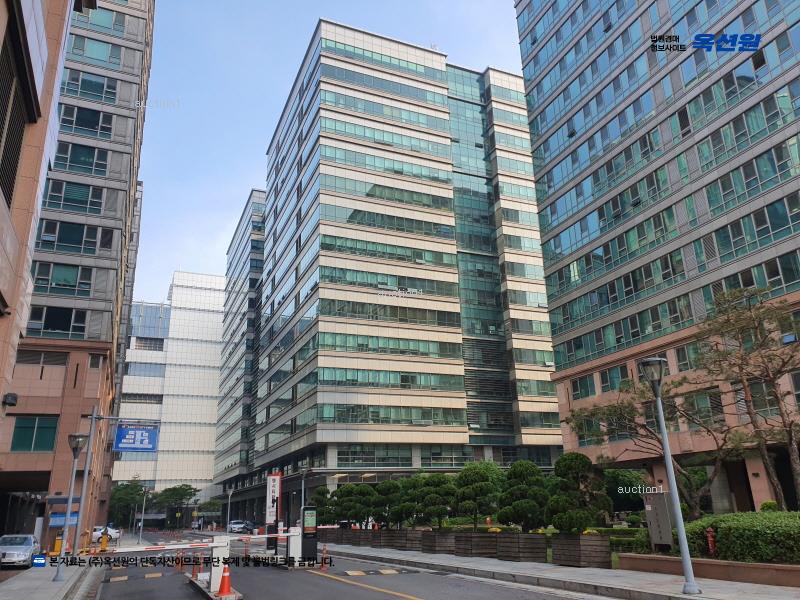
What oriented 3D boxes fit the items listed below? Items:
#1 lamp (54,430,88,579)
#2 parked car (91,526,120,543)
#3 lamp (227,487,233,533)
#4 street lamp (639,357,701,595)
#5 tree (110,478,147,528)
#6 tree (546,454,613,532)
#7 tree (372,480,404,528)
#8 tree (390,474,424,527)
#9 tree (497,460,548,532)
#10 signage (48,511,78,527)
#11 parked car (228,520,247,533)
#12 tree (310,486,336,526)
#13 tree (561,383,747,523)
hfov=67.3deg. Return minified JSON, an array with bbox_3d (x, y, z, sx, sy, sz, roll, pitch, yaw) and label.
[{"bbox_3d":[-10.762,6.687,19.543,0.580,4.450,0.580,6,-21,-23],"label":"lamp"},{"bbox_3d":[-28.875,22.567,57.801,4.600,1.460,1.820,6,-21,-23],"label":"parked car"},{"bbox_3d":[-17.251,21.400,60.800,0.550,4.550,0.550,6,-21,-23],"label":"lamp"},{"bbox_3d":[5.401,3.358,11.935,0.580,4.450,0.580,6,-21,-23],"label":"street lamp"},{"bbox_3d":[-40.631,30.567,89.597,5.670,7.480,5.670,6,-21,-23],"label":"tree"},{"bbox_3d":[5.330,5.716,17.842,1.960,2.260,1.960,6,-21,-23],"label":"tree"},{"bbox_3d":[-0.584,10.441,30.530,1.630,2.310,1.630,6,-21,-23],"label":"tree"},{"bbox_3d":[0.313,9.761,28.964,1.740,2.380,1.740,-2,-19,-1],"label":"tree"},{"bbox_3d":[4.167,6.657,20.359,1.730,2.320,1.730,6,-21,-23],"label":"tree"},{"bbox_3d":[-20.983,13.708,37.526,1.840,0.880,0.080,6,-21,-23],"label":"signage"},{"bbox_3d":[-20.822,28.799,76.466,1.830,1.480,4.600,6,-21,-23],"label":"parked car"},{"bbox_3d":[-5.250,13.932,40.445,1.820,2.610,1.820,6,-21,-23],"label":"tree"},{"bbox_3d":[8.967,5.233,21.112,5.400,4.710,4.800,-10,-21,21],"label":"tree"}]

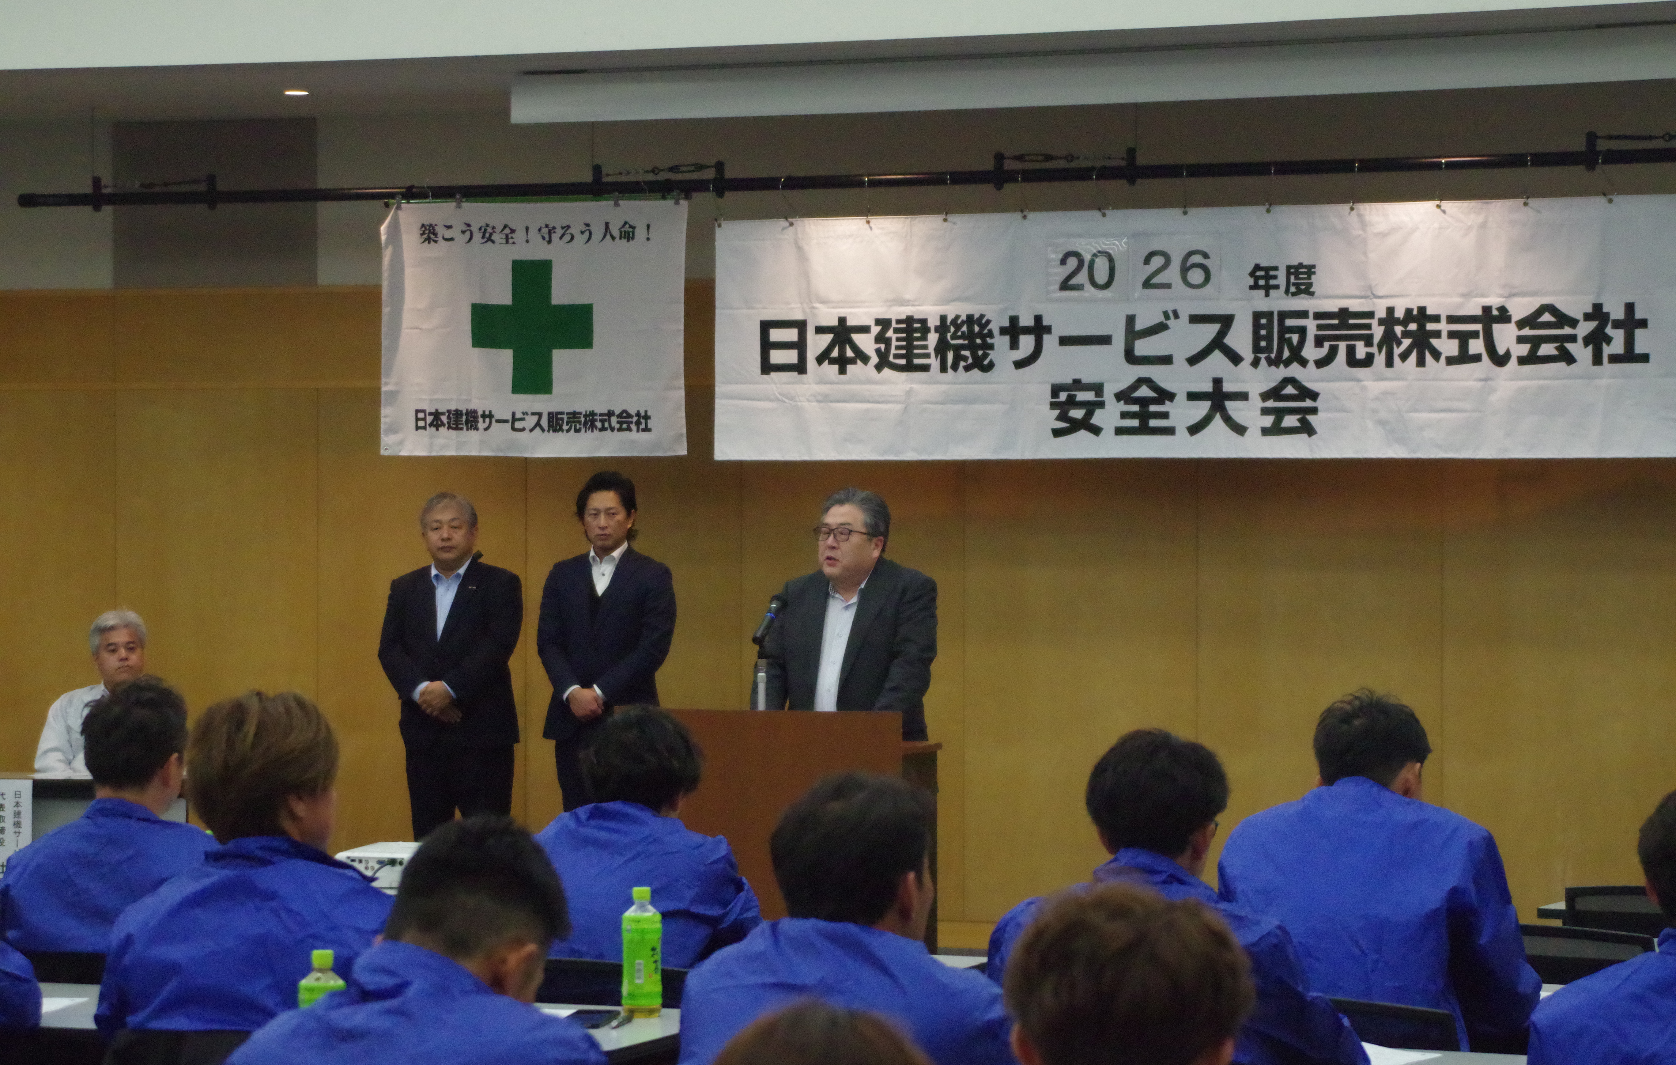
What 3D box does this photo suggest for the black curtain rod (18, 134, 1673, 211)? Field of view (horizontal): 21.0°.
[{"bbox_3d":[0.071,-1.270,16.277,7.000,0.120,0.070,0,0,23],"label":"black curtain rod"}]

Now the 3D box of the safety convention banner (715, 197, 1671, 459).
[{"bbox_3d":[1.215,-0.697,15.804,3.600,0.880,0.030,0,0,23],"label":"safety convention banner"}]

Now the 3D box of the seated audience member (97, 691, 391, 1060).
[{"bbox_3d":[-0.915,0.935,7.764,0.520,1.310,0.750,0,0,23],"label":"seated audience member"}]

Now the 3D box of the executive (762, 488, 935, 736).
[{"bbox_3d":[0.042,0.715,13.650,0.550,1.682,0.480,0,0,18],"label":"executive"}]

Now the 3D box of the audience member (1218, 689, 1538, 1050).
[{"bbox_3d":[1.017,0.941,8.235,0.570,1.300,0.750,0,0,23],"label":"audience member"}]

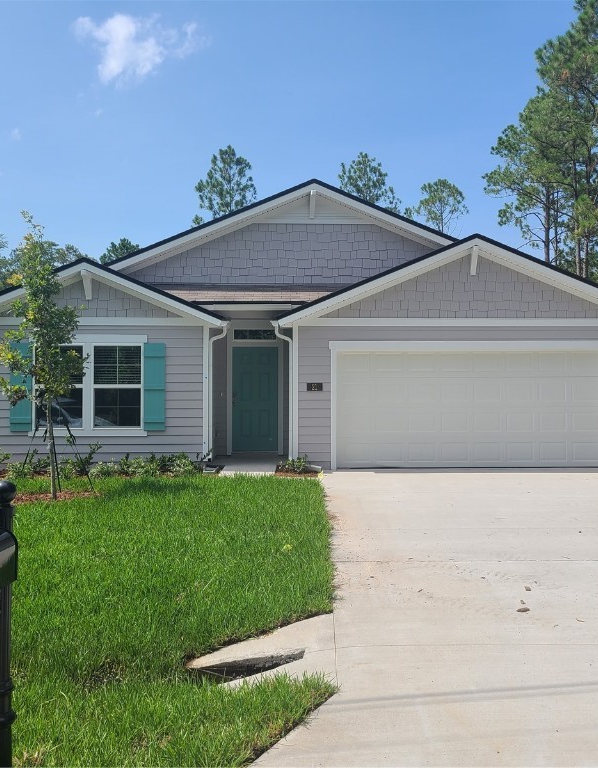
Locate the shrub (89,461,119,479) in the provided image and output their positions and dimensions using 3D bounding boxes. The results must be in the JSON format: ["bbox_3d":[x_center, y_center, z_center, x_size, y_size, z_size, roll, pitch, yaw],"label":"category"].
[{"bbox_3d":[-3.250,1.429,12.850,0.501,0.292,0.426,0,0,0],"label":"shrub"}]

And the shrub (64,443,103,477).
[{"bbox_3d":[-3.671,1.286,13.100,0.681,0.562,0.520,0,0,0],"label":"shrub"}]

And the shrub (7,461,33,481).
[{"bbox_3d":[-4.617,1.434,12.750,0.431,0.322,0.366,0,0,0],"label":"shrub"}]

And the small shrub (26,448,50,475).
[{"bbox_3d":[-4.471,1.325,13.150,0.410,0.431,0.349,0,0,0],"label":"small shrub"}]

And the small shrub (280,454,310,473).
[{"bbox_3d":[-0.078,1.370,13.250,0.517,0.301,0.439,0,0,0],"label":"small shrub"}]

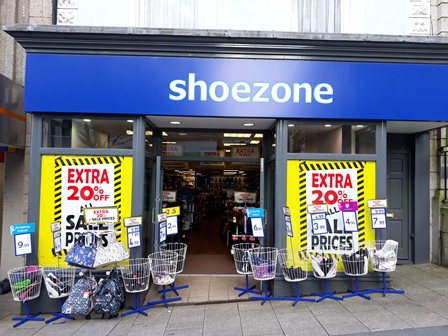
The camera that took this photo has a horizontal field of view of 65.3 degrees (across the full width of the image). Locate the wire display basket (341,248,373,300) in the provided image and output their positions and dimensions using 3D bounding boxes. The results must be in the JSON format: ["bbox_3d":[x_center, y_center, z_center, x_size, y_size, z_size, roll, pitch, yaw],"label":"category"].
[{"bbox_3d":[1.926,1.526,5.083,0.450,0.670,0.450,1,-2,-1],"label":"wire display basket"}]

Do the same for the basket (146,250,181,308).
[{"bbox_3d":[-0.848,1.531,4.880,0.440,0.665,0.440,-2,-2,-2],"label":"basket"}]

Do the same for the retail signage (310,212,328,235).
[{"bbox_3d":[1.359,0.791,4.981,0.218,0.300,0.015,-6,-2,-2],"label":"retail signage"}]

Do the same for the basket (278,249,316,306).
[{"bbox_3d":[1.025,1.541,4.979,0.470,0.670,0.470,1,-2,-1],"label":"basket"}]

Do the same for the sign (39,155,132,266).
[{"bbox_3d":[-1.992,0.627,5.047,1.303,1.582,0.020,1,-2,-2],"label":"sign"}]

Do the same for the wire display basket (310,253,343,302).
[{"bbox_3d":[1.412,1.495,4.914,0.440,0.665,0.440,-2,-2,-2],"label":"wire display basket"}]

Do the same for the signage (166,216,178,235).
[{"bbox_3d":[-0.810,0.909,5.504,0.215,0.284,0.020,2,-2,-29],"label":"signage"}]

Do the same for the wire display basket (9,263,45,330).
[{"bbox_3d":[-2.637,1.693,4.668,0.440,0.665,0.440,-2,-2,-2],"label":"wire display basket"}]

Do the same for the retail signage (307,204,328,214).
[{"bbox_3d":[1.369,0.603,5.099,0.297,0.124,0.020,1,-2,-1],"label":"retail signage"}]

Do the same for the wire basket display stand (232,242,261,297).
[{"bbox_3d":[0.365,1.584,5.470,0.430,0.715,0.430,1,-2,-14],"label":"wire basket display stand"}]

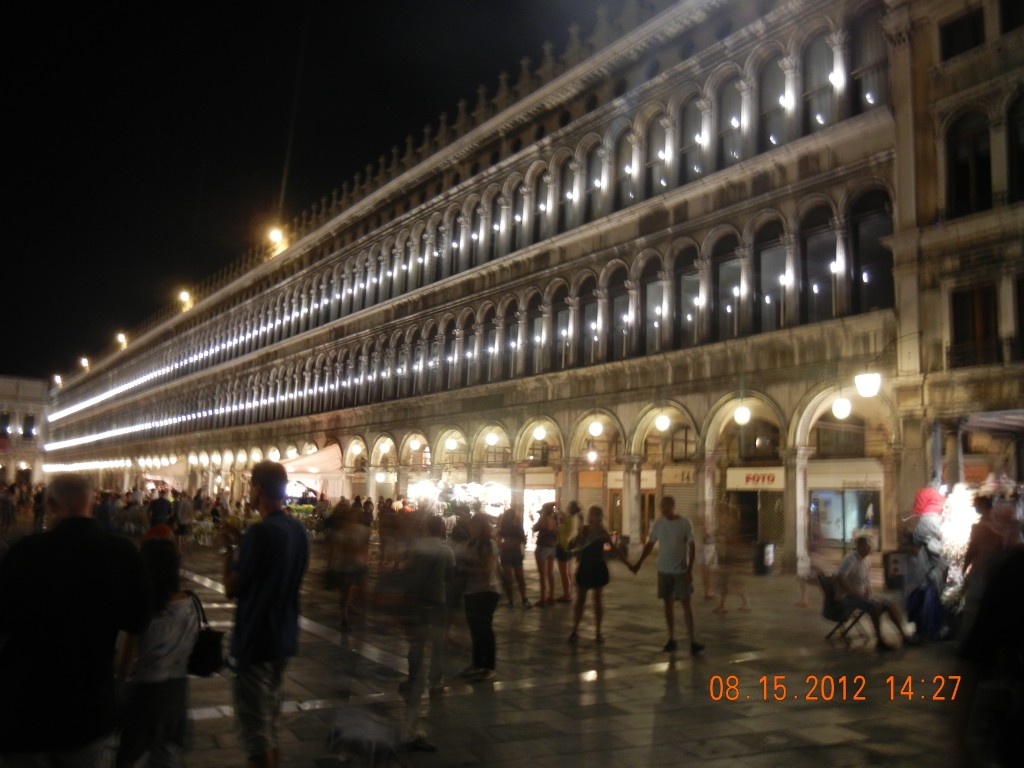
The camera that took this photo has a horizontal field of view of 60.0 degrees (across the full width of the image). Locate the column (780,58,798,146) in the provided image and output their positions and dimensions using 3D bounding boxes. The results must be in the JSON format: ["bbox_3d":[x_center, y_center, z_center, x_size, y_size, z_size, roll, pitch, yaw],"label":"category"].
[{"bbox_3d":[7.387,-7.459,23.568,0.383,2.698,0.383,7,-10,-34],"label":"column"}]

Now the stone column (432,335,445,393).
[{"bbox_3d":[-3.068,-0.870,37.667,0.400,2.490,0.390,7,-10,-34],"label":"stone column"}]

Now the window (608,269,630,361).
[{"bbox_3d":[3.413,-2.246,28.520,0.260,2.970,1.070,7,-10,-34],"label":"window"}]

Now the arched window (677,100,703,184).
[{"bbox_3d":[5.452,-7.465,27.276,0.323,2.777,1.071,8,-10,-34],"label":"arched window"}]

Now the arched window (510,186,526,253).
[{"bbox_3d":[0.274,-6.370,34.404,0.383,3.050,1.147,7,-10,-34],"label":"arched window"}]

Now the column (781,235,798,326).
[{"bbox_3d":[7.203,-2.622,22.899,0.383,2.607,0.383,7,-10,-34],"label":"column"}]

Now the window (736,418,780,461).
[{"bbox_3d":[7.765,1.748,28.023,0.200,1.320,1.700,8,-10,-34],"label":"window"}]

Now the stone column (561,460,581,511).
[{"bbox_3d":[2.006,4.115,29.922,0.545,3.272,0.545,8,-10,-34],"label":"stone column"}]

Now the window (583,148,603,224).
[{"bbox_3d":[2.832,-6.917,30.471,0.300,2.800,1.120,8,-10,-34],"label":"window"}]

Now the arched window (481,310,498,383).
[{"bbox_3d":[-0.863,-1.513,34.761,0.260,2.970,1.070,7,-10,-34],"label":"arched window"}]

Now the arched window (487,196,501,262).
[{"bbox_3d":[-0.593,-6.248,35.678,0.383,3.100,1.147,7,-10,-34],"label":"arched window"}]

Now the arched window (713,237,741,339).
[{"bbox_3d":[5.978,-2.686,24.776,0.260,2.970,1.070,7,-10,-34],"label":"arched window"}]

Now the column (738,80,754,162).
[{"bbox_3d":[6.468,-7.361,24.684,0.360,2.430,0.360,8,-10,-34],"label":"column"}]

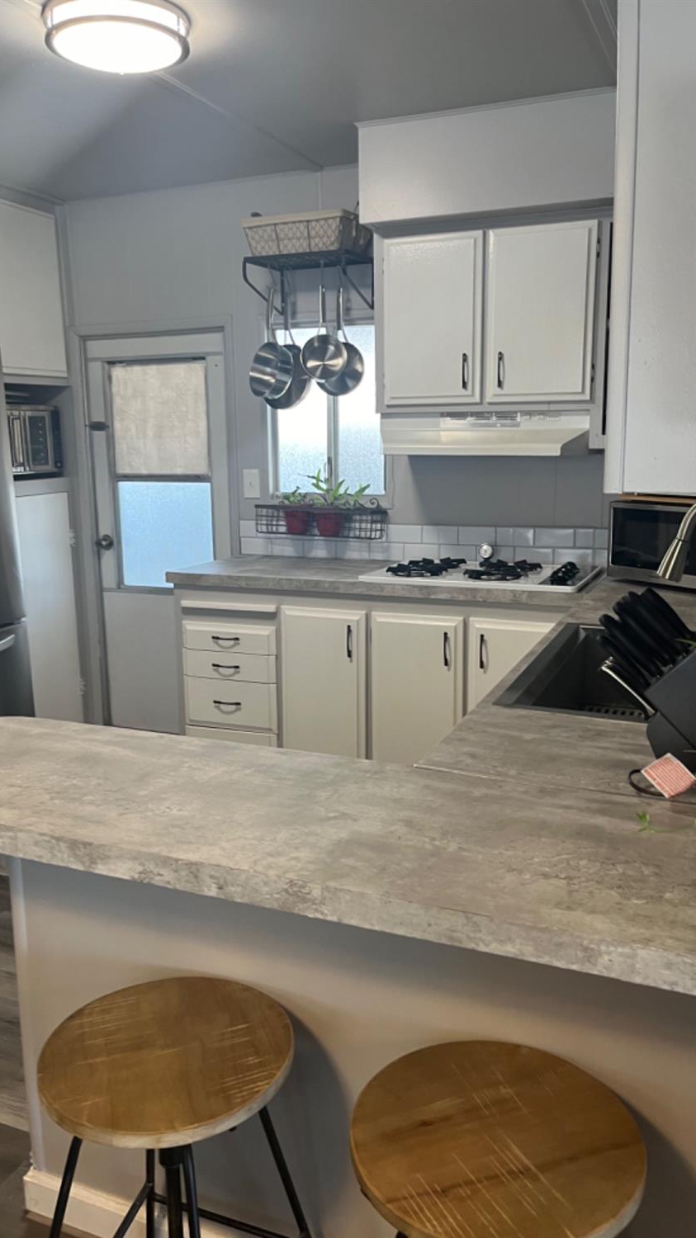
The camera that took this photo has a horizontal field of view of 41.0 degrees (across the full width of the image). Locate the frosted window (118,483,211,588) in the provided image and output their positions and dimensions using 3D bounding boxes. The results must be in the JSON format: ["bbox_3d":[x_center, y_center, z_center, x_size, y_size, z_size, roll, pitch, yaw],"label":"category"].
[{"bbox_3d":[-0.842,-0.385,4.316,0.503,0.487,0.040,4,12,22],"label":"frosted window"}]

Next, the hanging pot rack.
[{"bbox_3d":[-0.147,-1.311,3.638,0.415,0.188,0.275,4,12,22],"label":"hanging pot rack"}]

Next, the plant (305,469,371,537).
[{"bbox_3d":[-0.040,-0.474,3.794,0.235,0.270,0.180,4,12,23],"label":"plant"}]

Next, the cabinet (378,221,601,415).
[{"bbox_3d":[0.522,-1.073,3.374,0.790,0.627,0.340,4,12,22],"label":"cabinet"}]

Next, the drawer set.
[{"bbox_3d":[-0.358,0.263,3.886,0.415,0.600,0.530,4,12,23],"label":"drawer set"}]

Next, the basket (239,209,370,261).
[{"bbox_3d":[-0.165,-1.472,3.602,0.420,0.137,0.250,4,12,22],"label":"basket"}]

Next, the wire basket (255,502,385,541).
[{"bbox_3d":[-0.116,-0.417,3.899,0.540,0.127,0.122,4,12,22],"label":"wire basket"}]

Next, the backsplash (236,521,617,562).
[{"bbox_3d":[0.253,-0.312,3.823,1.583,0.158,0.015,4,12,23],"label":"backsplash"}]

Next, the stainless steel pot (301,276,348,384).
[{"bbox_3d":[-0.093,-1.133,3.660,0.180,0.390,0.100,-2,1,-1],"label":"stainless steel pot"}]

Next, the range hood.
[{"bbox_3d":[0.504,-0.679,3.390,0.755,0.150,0.465,4,12,22],"label":"range hood"}]

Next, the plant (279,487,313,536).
[{"bbox_3d":[-0.218,-0.451,3.888,0.130,0.195,0.130,-1,11,0],"label":"plant"}]

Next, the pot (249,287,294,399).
[{"bbox_3d":[-0.301,-1.089,3.699,0.100,0.420,0.205,-10,14,-38],"label":"pot"}]

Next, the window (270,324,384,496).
[{"bbox_3d":[-0.092,-0.865,3.869,0.535,0.700,0.060,4,12,23],"label":"window"}]

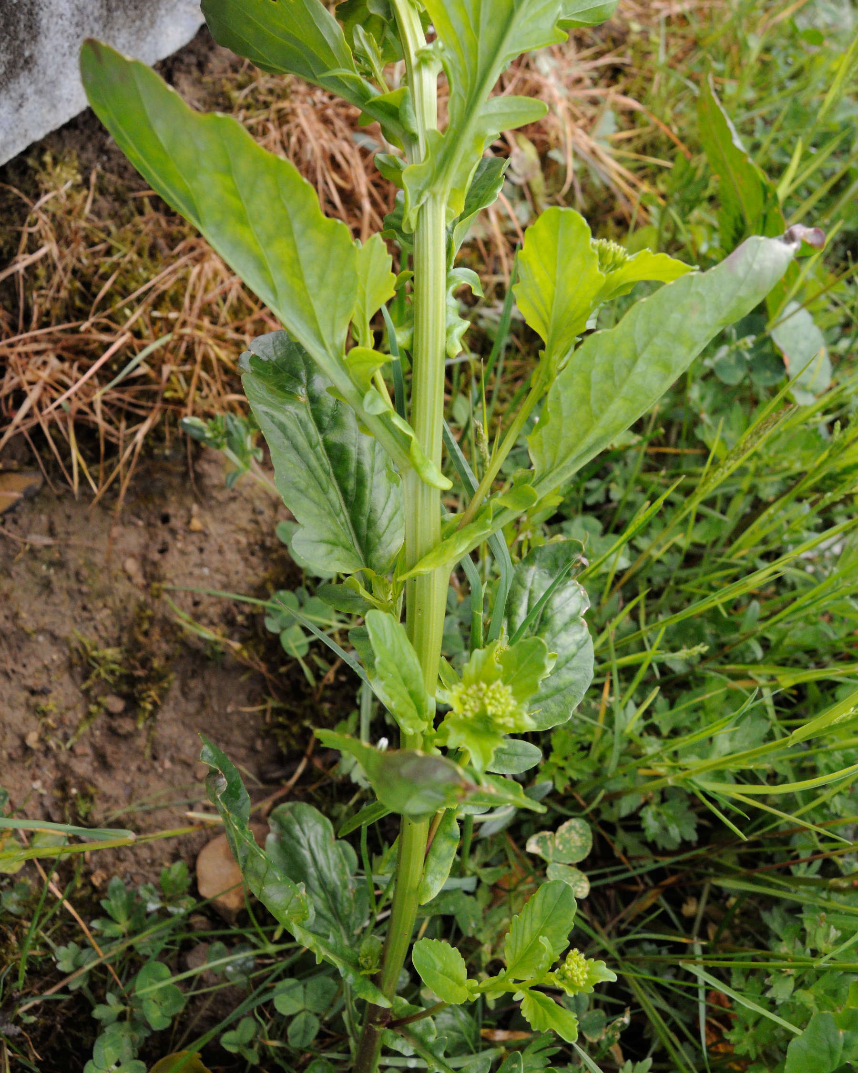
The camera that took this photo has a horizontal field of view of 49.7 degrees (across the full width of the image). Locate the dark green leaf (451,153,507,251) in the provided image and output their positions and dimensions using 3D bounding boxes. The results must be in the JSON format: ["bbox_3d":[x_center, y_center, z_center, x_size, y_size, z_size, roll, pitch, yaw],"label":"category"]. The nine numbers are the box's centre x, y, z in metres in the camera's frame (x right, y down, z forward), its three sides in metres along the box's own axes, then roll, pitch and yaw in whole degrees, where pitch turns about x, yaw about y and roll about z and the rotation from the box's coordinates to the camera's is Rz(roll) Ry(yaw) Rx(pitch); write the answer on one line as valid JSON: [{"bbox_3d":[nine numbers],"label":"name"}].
[{"bbox_3d":[0.014,-0.093,0.260,0.016,0.012,0.030,28,82,-5],"label":"dark green leaf"}]

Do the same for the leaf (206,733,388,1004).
[{"bbox_3d":[-0.062,0.163,0.444,0.022,0.164,0.036,-32,13,-8],"label":"leaf"}]

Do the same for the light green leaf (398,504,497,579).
[{"bbox_3d":[0.006,0.003,0.307,0.036,0.009,0.010,-32,48,-17],"label":"light green leaf"}]

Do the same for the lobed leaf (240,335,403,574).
[{"bbox_3d":[-0.038,-0.028,0.328,0.043,0.020,0.092,-24,87,-15],"label":"lobed leaf"}]

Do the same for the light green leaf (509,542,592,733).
[{"bbox_3d":[0.049,0.041,0.381,0.037,0.018,0.075,6,81,13],"label":"light green leaf"}]

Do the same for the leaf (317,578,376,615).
[{"bbox_3d":[-0.029,0.022,0.330,0.022,0.008,0.012,9,73,10],"label":"leaf"}]

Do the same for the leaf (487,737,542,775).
[{"bbox_3d":[0.033,0.091,0.381,0.026,0.005,0.014,-2,60,-7],"label":"leaf"}]

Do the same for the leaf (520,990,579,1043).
[{"bbox_3d":[0.058,0.232,0.448,0.032,0.010,0.019,32,64,28],"label":"leaf"}]

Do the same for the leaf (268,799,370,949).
[{"bbox_3d":[-0.057,0.176,0.479,0.043,0.020,0.075,-18,88,-17],"label":"leaf"}]

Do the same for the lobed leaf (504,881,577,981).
[{"bbox_3d":[0.045,0.163,0.381,0.024,0.008,0.044,36,86,15],"label":"lobed leaf"}]

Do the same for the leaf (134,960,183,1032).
[{"bbox_3d":[-0.127,0.216,0.437,0.023,0.006,0.026,1,67,0],"label":"leaf"}]

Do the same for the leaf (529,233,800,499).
[{"bbox_3d":[0.063,-0.048,0.267,0.030,0.098,0.017,36,34,-16],"label":"leaf"}]

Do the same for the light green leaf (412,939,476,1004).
[{"bbox_3d":[0.006,0.183,0.390,0.029,0.007,0.020,32,68,13],"label":"light green leaf"}]

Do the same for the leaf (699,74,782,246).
[{"bbox_3d":[0.214,-0.260,0.645,0.037,0.019,0.150,-18,73,21],"label":"leaf"}]

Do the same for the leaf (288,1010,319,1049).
[{"bbox_3d":[-0.060,0.238,0.446,0.015,0.004,0.015,1,61,1],"label":"leaf"}]

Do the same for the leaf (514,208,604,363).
[{"bbox_3d":[0.038,-0.075,0.280,0.026,0.044,0.010,0,20,0],"label":"leaf"}]

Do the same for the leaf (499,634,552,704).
[{"bbox_3d":[0.035,0.048,0.333,0.015,0.006,0.024,33,80,15],"label":"leaf"}]

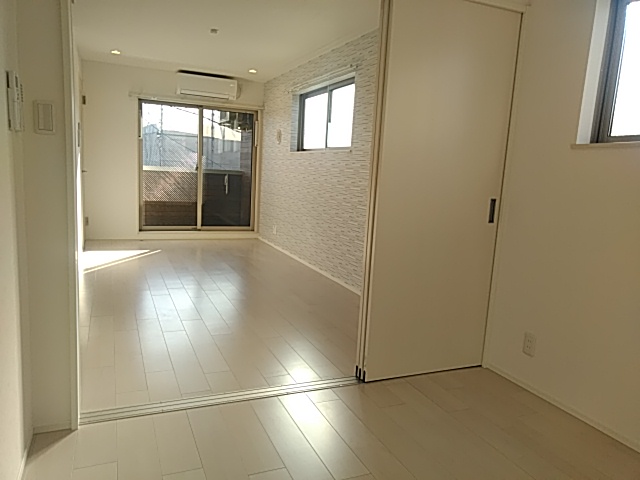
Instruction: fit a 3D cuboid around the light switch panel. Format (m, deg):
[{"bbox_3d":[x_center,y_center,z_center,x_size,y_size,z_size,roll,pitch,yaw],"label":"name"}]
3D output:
[{"bbox_3d":[-1.066,-0.472,1.929,0.070,0.122,0.012,-1,9,-23],"label":"light switch panel"}]

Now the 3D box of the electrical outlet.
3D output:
[{"bbox_3d":[1.154,0.577,2.756,0.010,0.120,0.073,-1,9,-23],"label":"electrical outlet"}]

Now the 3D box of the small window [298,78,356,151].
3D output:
[{"bbox_3d":[0.047,-1.357,5.596,0.100,0.715,1.660,-1,9,-23],"label":"small window"}]

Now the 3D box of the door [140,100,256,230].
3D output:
[{"bbox_3d":[-1.770,-1.037,7.364,1.690,1.830,0.100,-1,9,-23],"label":"door"}]

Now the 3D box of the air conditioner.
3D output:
[{"bbox_3d":[-1.597,-2.153,7.062,0.810,0.280,0.235,-1,9,-23],"label":"air conditioner"}]

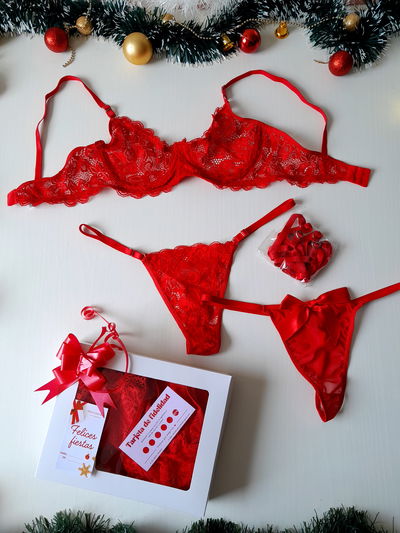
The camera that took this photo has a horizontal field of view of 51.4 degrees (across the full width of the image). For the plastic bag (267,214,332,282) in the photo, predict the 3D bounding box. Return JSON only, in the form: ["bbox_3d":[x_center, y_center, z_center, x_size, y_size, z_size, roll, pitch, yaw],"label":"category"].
[{"bbox_3d":[0.153,-0.029,0.641,0.097,0.025,0.094,41,83,11],"label":"plastic bag"}]

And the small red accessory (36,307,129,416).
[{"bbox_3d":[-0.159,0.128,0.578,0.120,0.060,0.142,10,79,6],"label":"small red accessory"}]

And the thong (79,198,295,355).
[{"bbox_3d":[-0.010,0.022,0.642,0.351,0.022,0.230,-7,77,2],"label":"thong"}]

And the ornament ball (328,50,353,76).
[{"bbox_3d":[0.234,-0.340,0.695,0.041,0.041,0.041,-1,78,4],"label":"ornament ball"}]

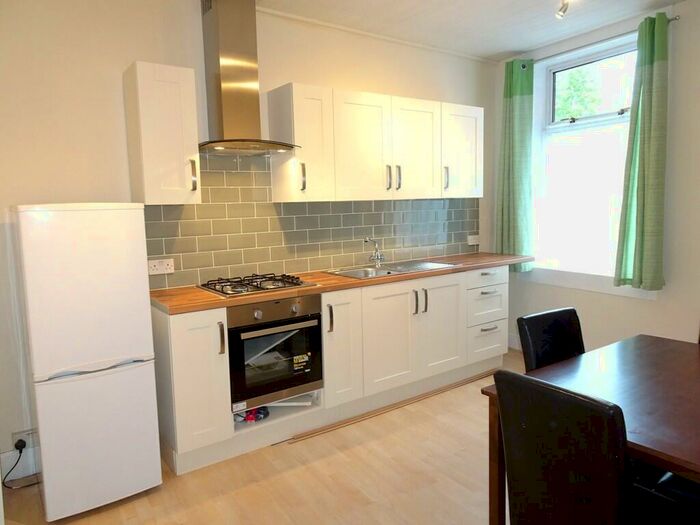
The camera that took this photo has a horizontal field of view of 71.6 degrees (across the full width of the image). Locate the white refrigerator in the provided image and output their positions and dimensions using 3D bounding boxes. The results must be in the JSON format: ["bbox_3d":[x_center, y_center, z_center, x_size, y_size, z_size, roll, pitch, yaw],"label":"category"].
[{"bbox_3d":[-1.331,0.431,2.481,0.510,1.425,0.545,-6,9,-35],"label":"white refrigerator"}]

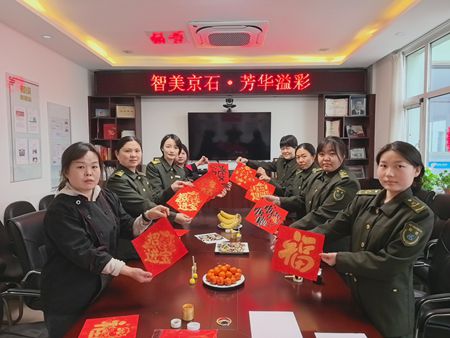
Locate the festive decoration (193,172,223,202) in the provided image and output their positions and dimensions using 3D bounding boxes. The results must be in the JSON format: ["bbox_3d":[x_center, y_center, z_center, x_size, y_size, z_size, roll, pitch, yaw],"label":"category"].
[{"bbox_3d":[-0.148,0.166,2.800,0.222,0.222,0.012,-35,-13,-13],"label":"festive decoration"}]

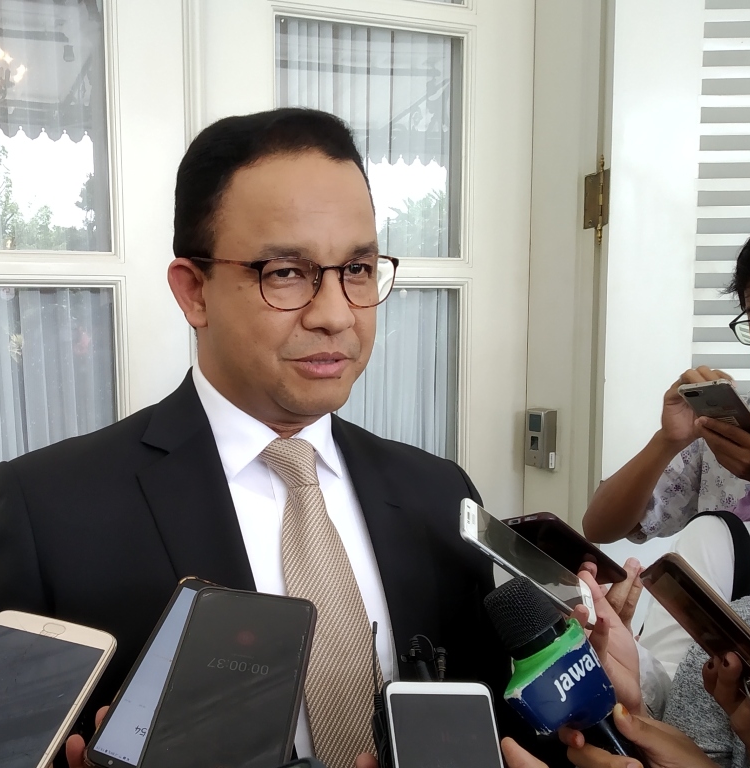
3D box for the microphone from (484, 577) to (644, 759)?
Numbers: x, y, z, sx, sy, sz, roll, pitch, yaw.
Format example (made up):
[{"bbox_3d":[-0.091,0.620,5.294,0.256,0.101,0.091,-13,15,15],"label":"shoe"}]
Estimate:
[{"bbox_3d":[0.163,0.247,0.608,0.082,0.200,0.076,-31,-16,-16],"label":"microphone"}]

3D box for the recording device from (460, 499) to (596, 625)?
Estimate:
[{"bbox_3d":[0.140,0.166,0.708,0.145,0.009,0.072,34,21,-5],"label":"recording device"}]

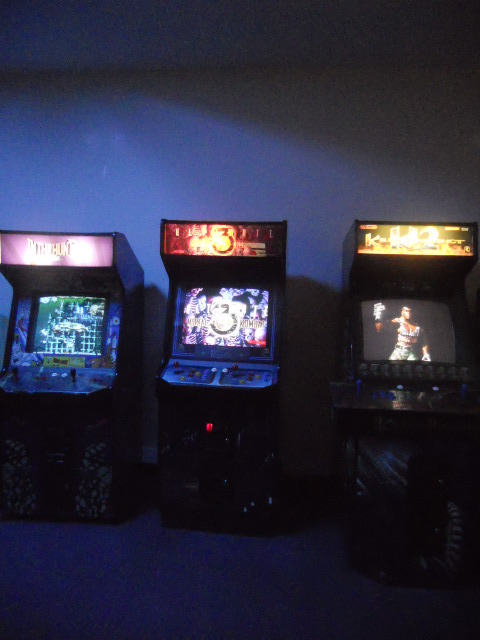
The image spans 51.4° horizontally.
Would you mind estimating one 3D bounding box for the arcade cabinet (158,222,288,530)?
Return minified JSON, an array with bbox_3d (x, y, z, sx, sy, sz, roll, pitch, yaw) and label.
[{"bbox_3d":[-0.082,0.307,3.054,0.670,1.754,0.840,2,7,4],"label":"arcade cabinet"}]

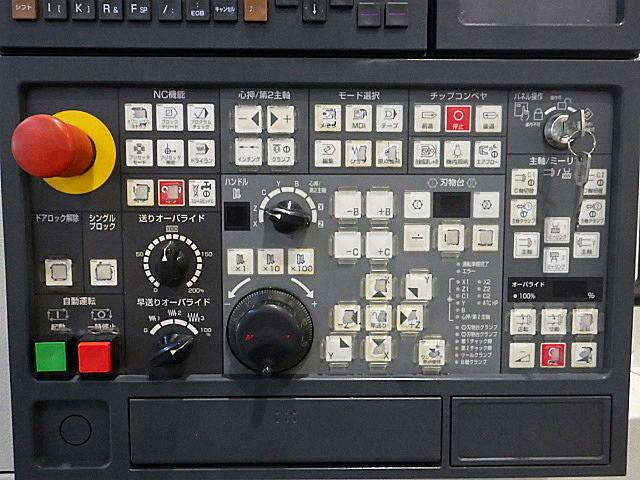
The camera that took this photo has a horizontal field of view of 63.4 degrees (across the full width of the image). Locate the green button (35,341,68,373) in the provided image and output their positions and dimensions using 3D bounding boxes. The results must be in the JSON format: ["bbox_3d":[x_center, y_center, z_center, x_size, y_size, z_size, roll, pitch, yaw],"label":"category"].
[{"bbox_3d":[-0.190,0.082,0.369,0.022,0.021,0.010,0,4,-1],"label":"green button"}]

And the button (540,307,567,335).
[{"bbox_3d":[0.175,0.061,0.389,0.019,0.019,0.006,0,3,-1],"label":"button"}]

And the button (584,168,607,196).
[{"bbox_3d":[0.201,-0.043,0.383,0.019,0.019,0.007,0,4,-1],"label":"button"}]

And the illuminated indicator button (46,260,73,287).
[{"bbox_3d":[-0.189,0.024,0.377,0.019,0.019,0.007,0,4,-1],"label":"illuminated indicator button"}]

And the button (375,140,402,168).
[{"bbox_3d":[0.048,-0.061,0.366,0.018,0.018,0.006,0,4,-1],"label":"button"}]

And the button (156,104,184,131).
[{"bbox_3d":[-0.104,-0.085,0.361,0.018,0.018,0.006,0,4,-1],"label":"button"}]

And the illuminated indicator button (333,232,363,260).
[{"bbox_3d":[0.019,0.003,0.368,0.018,0.018,0.007,0,4,-1],"label":"illuminated indicator button"}]

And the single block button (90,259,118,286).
[{"bbox_3d":[-0.157,0.024,0.379,0.019,0.019,0.006,0,3,-1],"label":"single block button"}]

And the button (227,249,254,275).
[{"bbox_3d":[-0.058,0.015,0.381,0.019,0.019,0.006,0,3,-1],"label":"button"}]

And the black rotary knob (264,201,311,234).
[{"bbox_3d":[-0.023,-0.016,0.367,0.032,0.024,0.022,0,4,-1],"label":"black rotary knob"}]

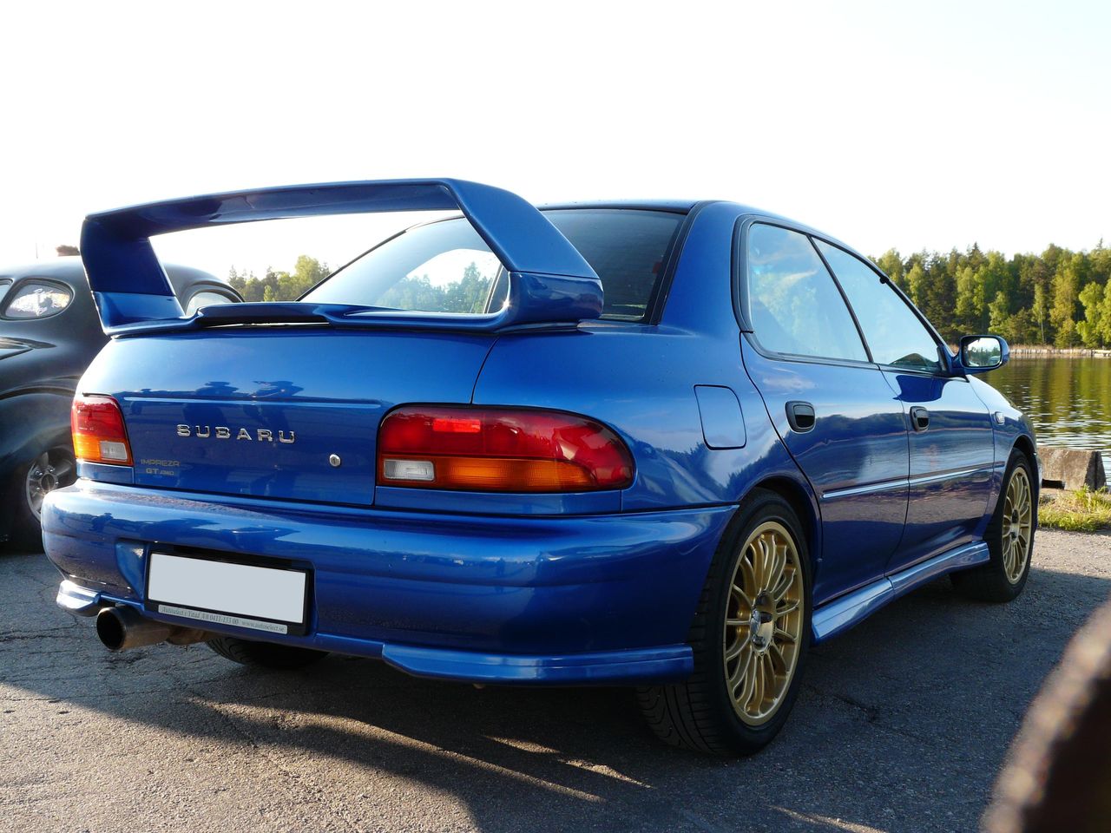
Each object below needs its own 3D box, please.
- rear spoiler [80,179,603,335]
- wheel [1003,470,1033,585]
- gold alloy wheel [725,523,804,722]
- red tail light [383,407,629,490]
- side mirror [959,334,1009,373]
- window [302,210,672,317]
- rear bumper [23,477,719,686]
[{"bbox_3d":[-0.546,-0.324,2.722,1.310,0.298,0.420,2,2,33],"label":"rear spoiler"},{"bbox_3d":[1.817,0.444,5.022,0.170,0.470,0.470,2,2,33],"label":"wheel"},{"bbox_3d":[0.427,0.485,2.922,0.170,0.470,0.470,2,2,33],"label":"gold alloy wheel"},{"bbox_3d":[-0.095,0.060,2.353,0.440,0.165,0.270,2,2,33],"label":"red tail light"},{"bbox_3d":[1.510,-0.215,4.272,0.180,0.140,0.130,2,2,33],"label":"side mirror"},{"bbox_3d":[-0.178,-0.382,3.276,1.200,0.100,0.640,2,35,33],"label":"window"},{"bbox_3d":[-0.500,0.327,2.824,1.680,0.360,0.750,2,2,33],"label":"rear bumper"}]

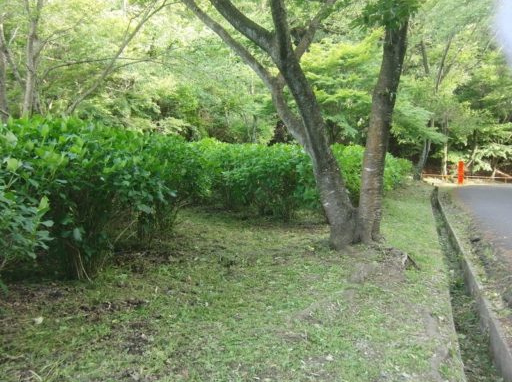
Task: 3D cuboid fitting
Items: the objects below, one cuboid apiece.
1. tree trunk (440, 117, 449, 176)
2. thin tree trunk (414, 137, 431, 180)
[{"bbox_3d":[10.196,-2.407,24.000,0.420,3.150,0.420,0,3,0],"label":"tree trunk"},{"bbox_3d":[8.068,-1.551,21.500,0.720,2.050,0.550,0,3,0],"label":"thin tree trunk"}]

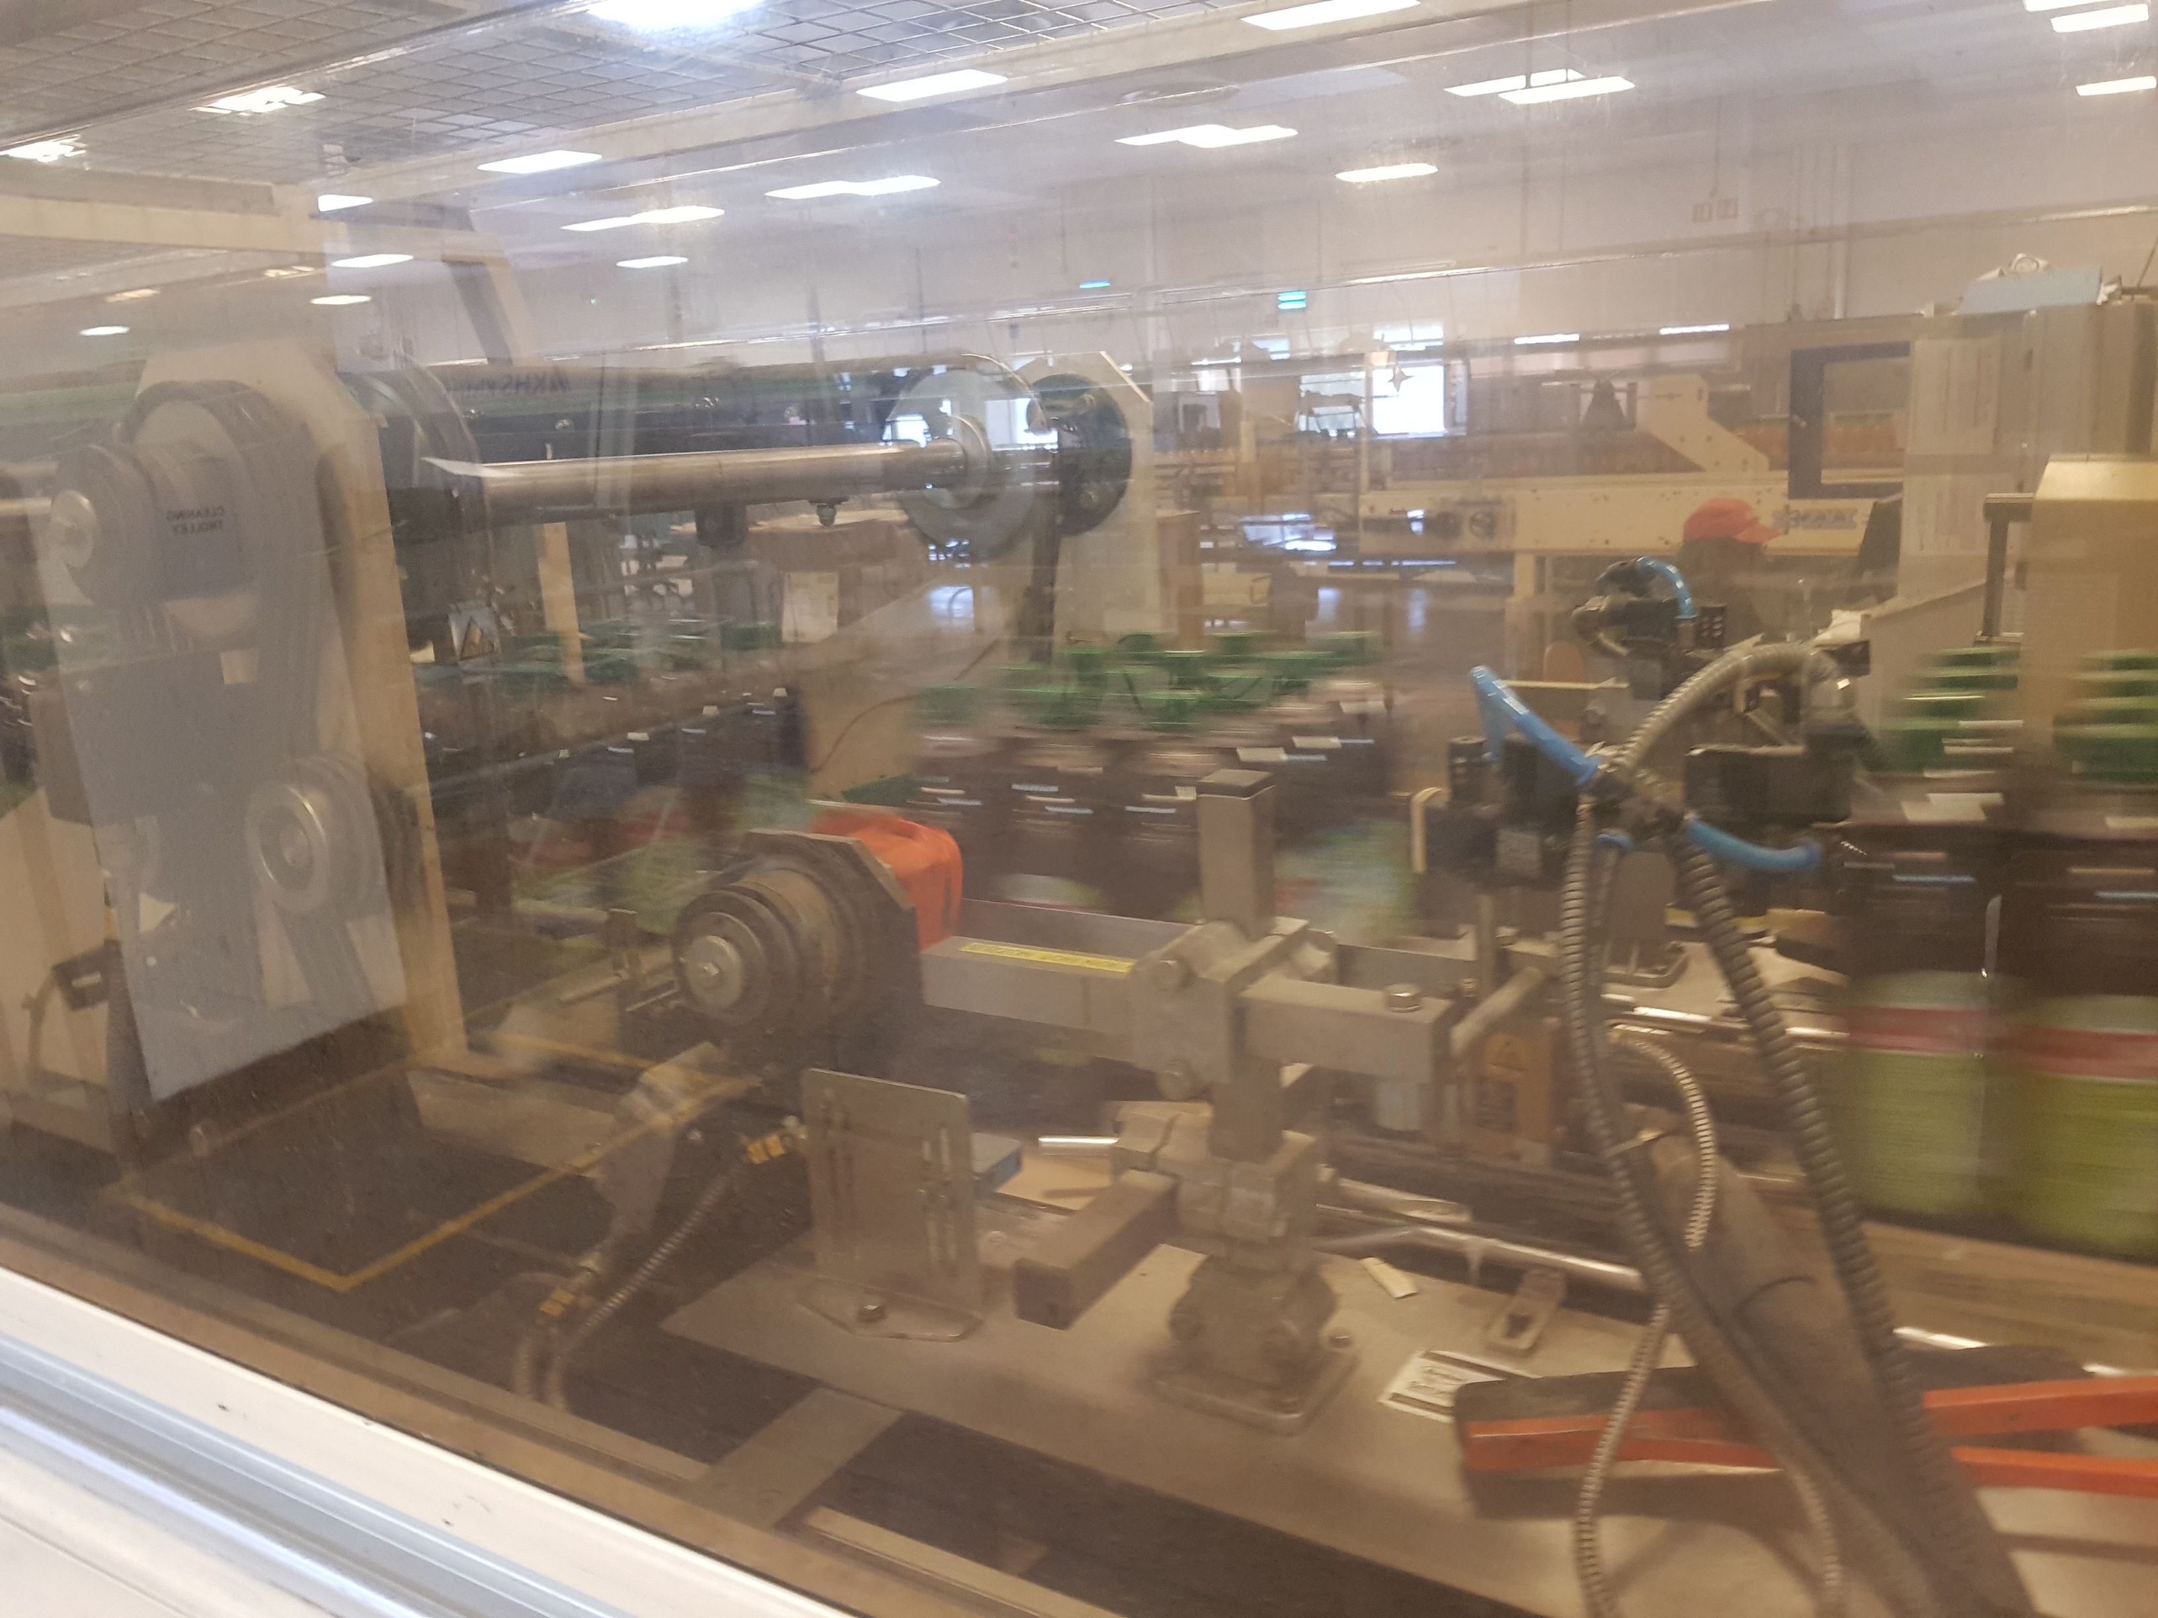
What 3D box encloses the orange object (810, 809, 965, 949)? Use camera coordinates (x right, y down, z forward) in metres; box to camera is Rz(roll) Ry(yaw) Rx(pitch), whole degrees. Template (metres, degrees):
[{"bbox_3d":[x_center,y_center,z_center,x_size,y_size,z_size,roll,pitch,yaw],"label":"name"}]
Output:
[{"bbox_3d":[-0.174,0.059,1.262,0.145,0.090,0.085,5,16,31],"label":"orange object"}]

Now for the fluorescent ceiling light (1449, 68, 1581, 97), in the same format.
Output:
[{"bbox_3d":[3.976,-6.678,14.815,1.180,0.080,0.570,5,16,31],"label":"fluorescent ceiling light"}]

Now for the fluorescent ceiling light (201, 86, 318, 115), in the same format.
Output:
[{"bbox_3d":[-6.409,-5.573,12.680,1.120,0.080,0.570,5,16,31],"label":"fluorescent ceiling light"}]

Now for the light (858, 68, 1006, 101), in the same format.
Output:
[{"bbox_3d":[-1.223,-6.065,13.502,1.200,0.080,0.570,5,16,31],"label":"light"}]

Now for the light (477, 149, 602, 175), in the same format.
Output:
[{"bbox_3d":[-5.362,-6.478,16.135,1.220,0.080,0.570,5,16,31],"label":"light"}]

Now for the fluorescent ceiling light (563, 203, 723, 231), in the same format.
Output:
[{"bbox_3d":[-5.633,-7.598,20.768,2.300,0.080,0.570,5,16,31],"label":"fluorescent ceiling light"}]

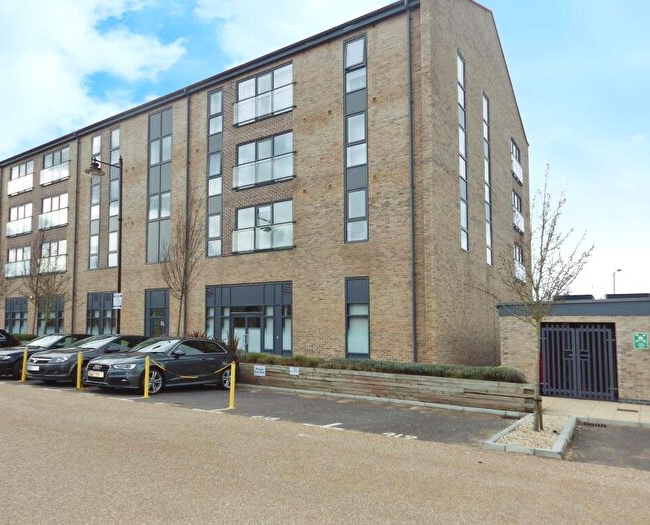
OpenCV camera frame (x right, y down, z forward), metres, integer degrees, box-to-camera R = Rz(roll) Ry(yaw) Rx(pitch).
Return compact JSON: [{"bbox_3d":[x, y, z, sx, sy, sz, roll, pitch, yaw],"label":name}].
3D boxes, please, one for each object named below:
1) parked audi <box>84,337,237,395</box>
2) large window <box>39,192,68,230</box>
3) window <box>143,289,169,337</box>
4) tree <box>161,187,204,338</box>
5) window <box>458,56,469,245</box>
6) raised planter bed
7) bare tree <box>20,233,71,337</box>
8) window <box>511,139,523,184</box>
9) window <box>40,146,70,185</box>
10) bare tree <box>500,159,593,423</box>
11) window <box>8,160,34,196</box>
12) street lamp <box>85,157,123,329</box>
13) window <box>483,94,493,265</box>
[{"bbox_3d":[-4.020,2.600,11.650,1.820,1.420,4.250,-3,-11,27],"label":"parked audi"},{"bbox_3d":[-17.787,-3.306,29.206,3.250,2.120,0.200,-4,-6,32],"label":"large window"},{"bbox_3d":[-8.055,2.581,21.292,1.859,2.620,0.200,-4,-8,32],"label":"window"},{"bbox_3d":[-5.695,0.332,17.537,1.700,6.831,1.700,-4,-8,32],"label":"tree"},{"bbox_3d":[5.612,-4.566,18.058,0.200,8.200,1.020,-5,-8,39],"label":"window"},{"bbox_3d":[1.221,3.581,13.432,9.430,0.700,1.000,-4,-6,32],"label":"raised planter bed"},{"bbox_3d":[-16.140,1.726,25.600,2.400,6.900,2.400,-4,-6,32],"label":"bare tree"},{"bbox_3d":[11.220,-5.902,26.000,0.200,2.150,3.200,-4,-6,35],"label":"window"},{"bbox_3d":[-16.927,-5.979,27.888,3.451,2.005,0.250,-4,-8,32],"label":"window"},{"bbox_3d":[3.709,0.564,7.540,1.500,4.464,1.500,-4,-8,32],"label":"bare tree"},{"bbox_3d":[-21.846,-6.020,31.999,3.250,2.120,0.200,-4,-6,32],"label":"window"},{"bbox_3d":[-8.901,-0.216,17.798,0.700,8.489,1.450,-4,-8,32],"label":"street lamp"},{"bbox_3d":[7.681,-3.923,20.900,0.150,8.100,0.980,-4,-6,35],"label":"window"}]

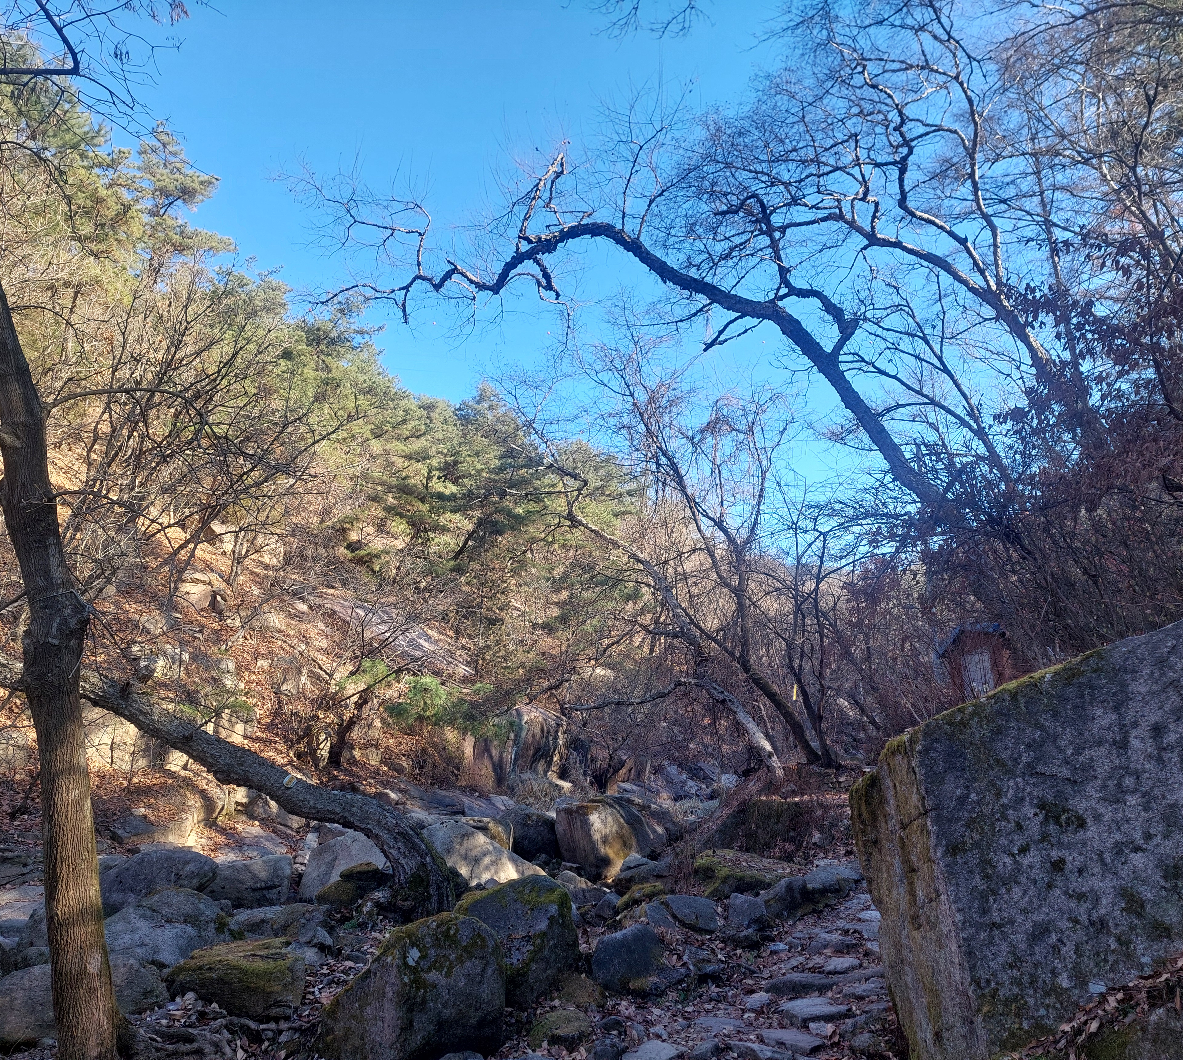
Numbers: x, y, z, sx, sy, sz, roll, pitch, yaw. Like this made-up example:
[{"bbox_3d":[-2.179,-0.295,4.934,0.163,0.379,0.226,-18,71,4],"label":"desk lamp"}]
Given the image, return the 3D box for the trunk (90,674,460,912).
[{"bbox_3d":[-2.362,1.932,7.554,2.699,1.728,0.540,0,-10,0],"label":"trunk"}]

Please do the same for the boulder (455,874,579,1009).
[{"bbox_3d":[-0.395,2.214,5.536,0.651,0.629,0.684,0,-10,0],"label":"boulder"}]

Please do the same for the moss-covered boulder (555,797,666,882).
[{"bbox_3d":[0.193,3.130,10.373,1.108,0.794,0.887,0,-10,0],"label":"moss-covered boulder"}]

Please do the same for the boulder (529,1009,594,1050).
[{"bbox_3d":[-0.146,2.338,4.785,0.298,0.141,0.239,0,-10,0],"label":"boulder"}]

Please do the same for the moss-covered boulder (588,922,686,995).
[{"bbox_3d":[0.258,2.385,5.673,0.533,0.337,0.427,0,-10,0],"label":"moss-covered boulder"}]

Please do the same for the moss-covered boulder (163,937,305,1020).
[{"bbox_3d":[-1.965,2.469,5.644,0.725,0.349,0.544,3,-11,-18],"label":"moss-covered boulder"}]

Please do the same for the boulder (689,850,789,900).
[{"bbox_3d":[1.219,2.834,8.402,0.769,0.334,0.692,0,-10,0],"label":"boulder"}]

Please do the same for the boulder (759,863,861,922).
[{"bbox_3d":[1.624,2.688,7.590,0.619,0.355,0.742,-7,-13,34],"label":"boulder"}]

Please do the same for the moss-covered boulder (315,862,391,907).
[{"bbox_3d":[-1.869,2.781,8.018,0.553,0.310,0.442,0,-10,0],"label":"moss-covered boulder"}]

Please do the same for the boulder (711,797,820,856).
[{"bbox_3d":[1.681,2.882,9.941,1.005,0.539,0.603,0,-10,0],"label":"boulder"}]

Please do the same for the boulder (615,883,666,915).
[{"bbox_3d":[0.366,2.790,7.727,0.372,0.205,0.335,0,-10,0],"label":"boulder"}]

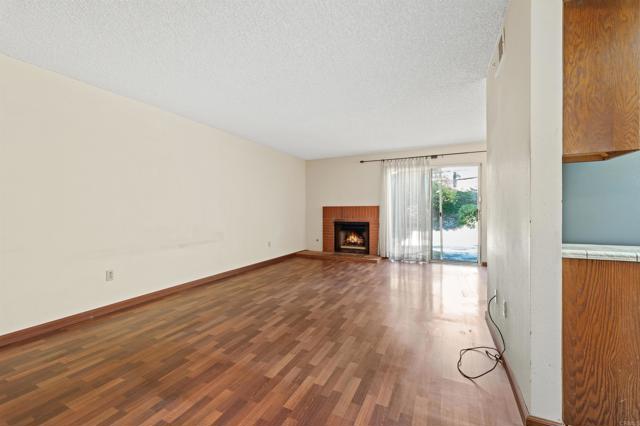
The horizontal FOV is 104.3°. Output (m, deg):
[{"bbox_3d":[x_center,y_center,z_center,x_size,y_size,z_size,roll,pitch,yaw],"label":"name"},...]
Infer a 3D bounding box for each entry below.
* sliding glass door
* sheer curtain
[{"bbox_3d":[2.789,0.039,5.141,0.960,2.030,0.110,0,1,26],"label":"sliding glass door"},{"bbox_3d":[1.848,-0.055,5.446,1.080,2.220,0.130,0,1,26],"label":"sheer curtain"}]

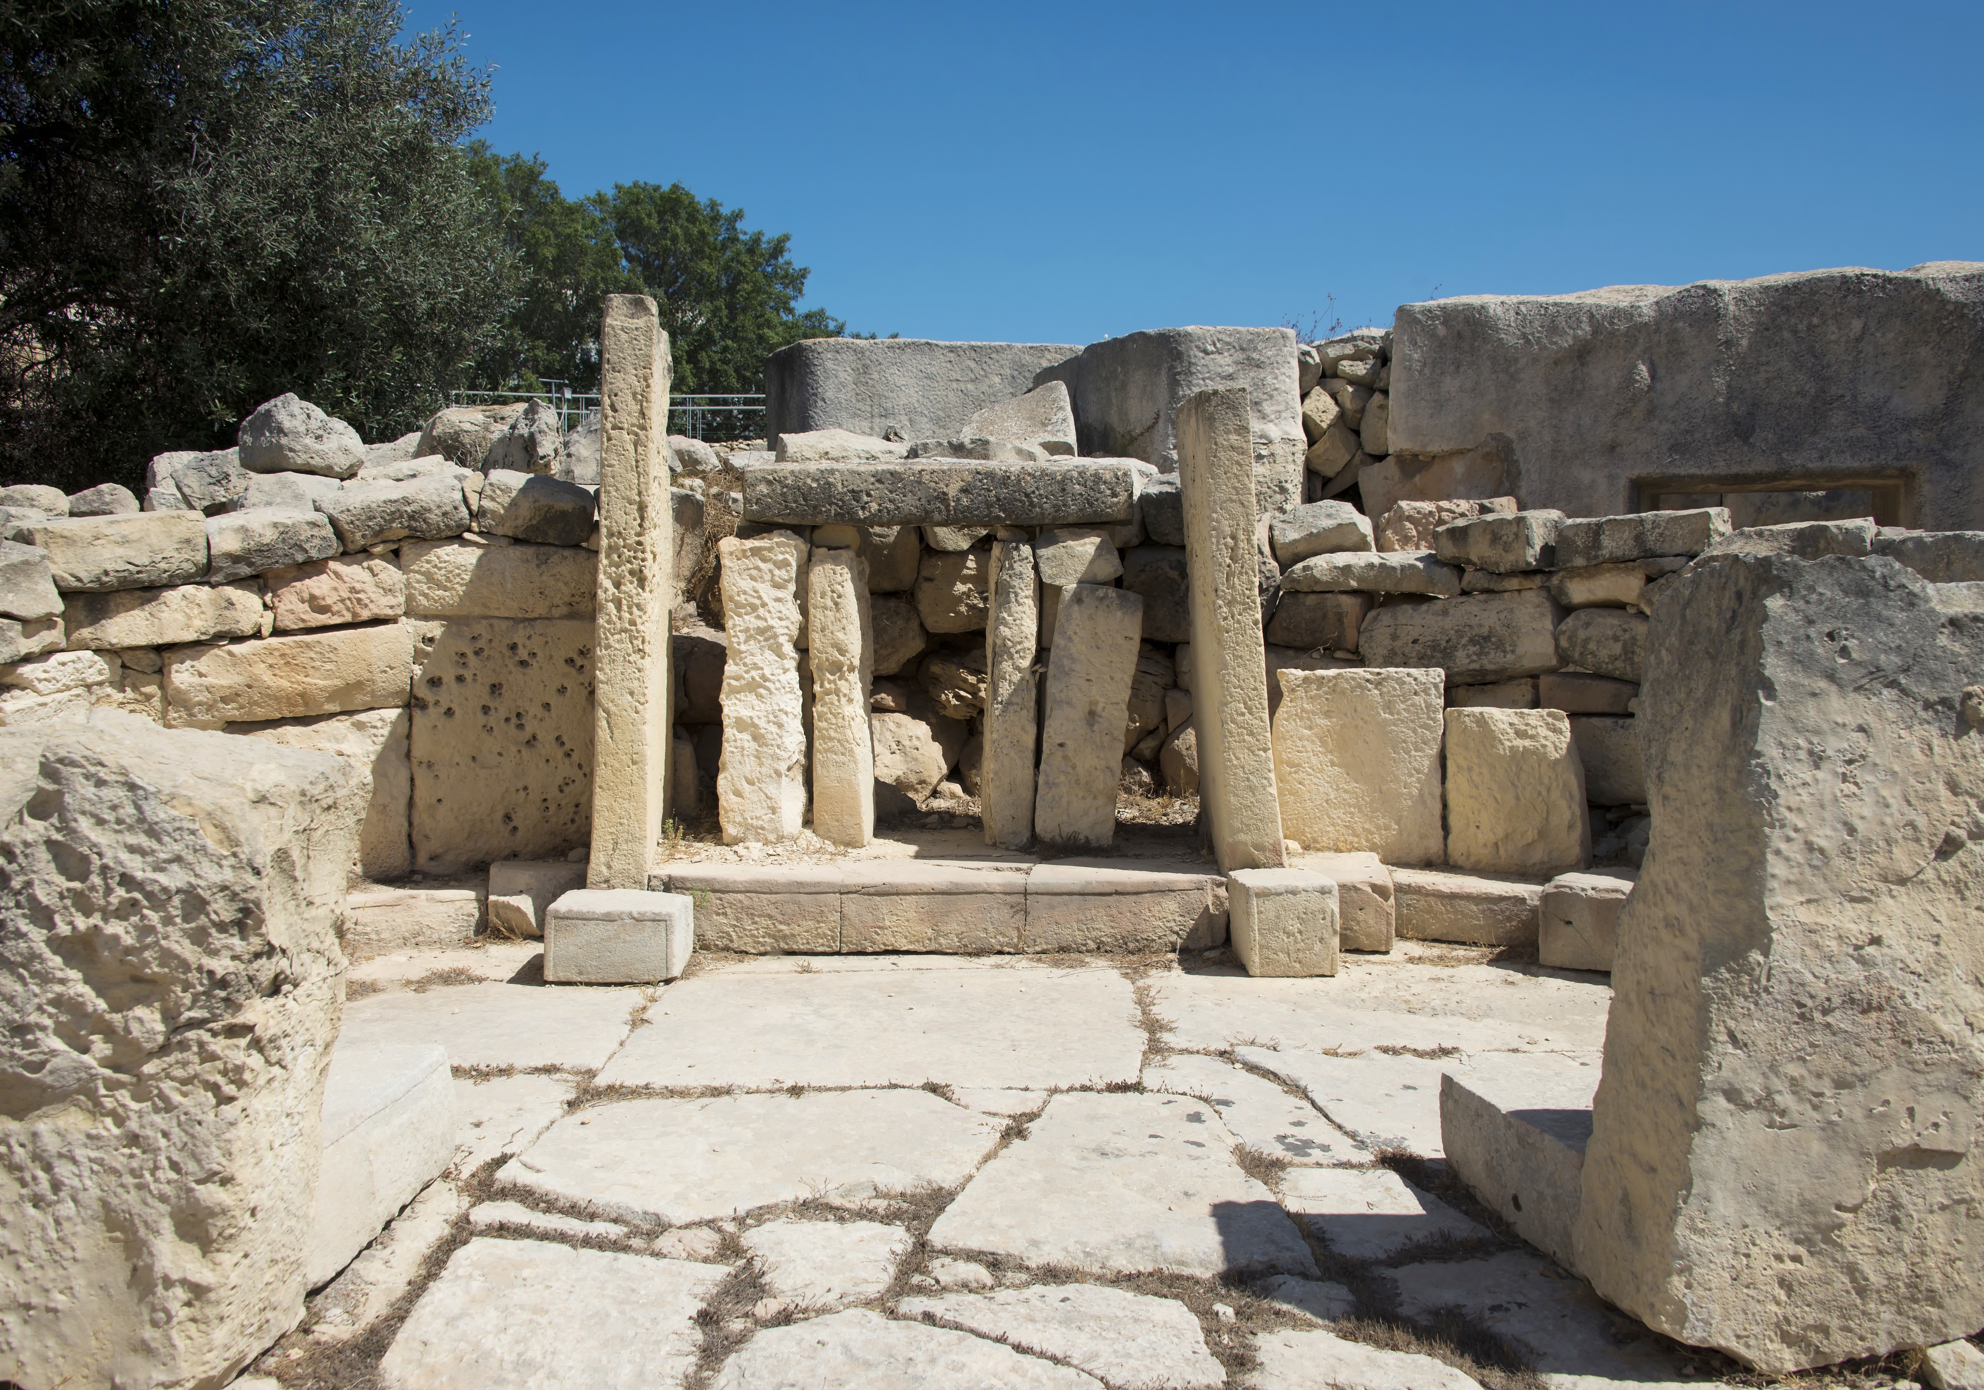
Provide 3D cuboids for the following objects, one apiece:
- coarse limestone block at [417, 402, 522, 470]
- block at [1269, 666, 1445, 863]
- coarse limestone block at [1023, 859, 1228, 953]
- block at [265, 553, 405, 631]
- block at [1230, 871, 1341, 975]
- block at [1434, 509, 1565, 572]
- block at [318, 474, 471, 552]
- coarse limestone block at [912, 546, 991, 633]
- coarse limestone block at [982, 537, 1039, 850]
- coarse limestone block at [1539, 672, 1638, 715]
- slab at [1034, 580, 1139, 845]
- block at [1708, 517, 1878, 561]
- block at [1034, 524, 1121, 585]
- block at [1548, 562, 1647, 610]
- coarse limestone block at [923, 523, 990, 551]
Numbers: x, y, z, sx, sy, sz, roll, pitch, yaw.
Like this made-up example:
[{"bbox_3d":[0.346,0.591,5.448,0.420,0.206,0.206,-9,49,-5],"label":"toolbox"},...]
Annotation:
[{"bbox_3d":[-3.394,-1.674,10.600,0.680,0.410,0.550,0,2,-15],"label":"coarse limestone block"},{"bbox_3d":[2.097,0.386,9.300,0.895,1.089,0.330,1,2,27],"label":"block"},{"bbox_3d":[0.655,1.041,8.000,0.950,0.350,0.580,0,3,-5],"label":"coarse limestone block"},{"bbox_3d":[-3.749,-0.589,9.285,0.680,0.370,0.420,-6,3,-15],"label":"block"},{"bbox_3d":[1.422,1.101,7.903,0.420,0.420,0.620,0,2,3],"label":"block"},{"bbox_3d":[3.560,-1.070,11.400,0.850,0.410,0.550,0,1,14],"label":"block"},{"bbox_3d":[-3.454,-1.056,9.418,0.780,0.370,0.500,-6,3,-15],"label":"block"},{"bbox_3d":[-0.250,-0.790,12.200,0.620,0.630,0.500,0,0,0],"label":"coarse limestone block"},{"bbox_3d":[0.121,-0.014,9.856,0.280,1.860,0.380,0,2,8],"label":"coarse limestone block"},{"bbox_3d":[3.183,-0.004,8.600,0.530,0.210,0.350,1,3,22],"label":"coarse limestone block"},{"bbox_3d":[0.520,0.118,8.700,0.430,1.400,0.240,5,3,0],"label":"slab"},{"bbox_3d":[5.280,-0.970,10.750,1.050,0.360,0.500,0,1,18],"label":"block"},{"bbox_3d":[0.498,-0.825,9.650,0.512,0.346,0.400,0,2,0],"label":"block"},{"bbox_3d":[3.467,-0.614,9.250,0.492,0.227,0.380,-1,1,26],"label":"block"},{"bbox_3d":[-0.203,-0.896,9.200,0.380,0.170,0.300,0,3,0],"label":"coarse limestone block"}]

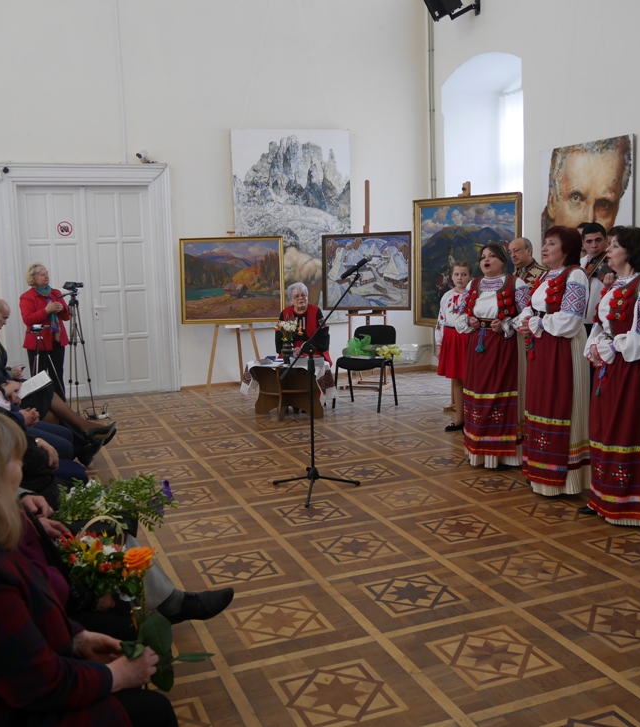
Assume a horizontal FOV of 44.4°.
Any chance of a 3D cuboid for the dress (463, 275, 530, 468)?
[{"bbox_3d":[1.294,-0.063,5.750,0.500,1.602,0.420,5,10,40],"label":"dress"}]

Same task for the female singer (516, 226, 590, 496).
[{"bbox_3d":[1.531,-0.032,5.120,0.430,1.701,0.490,-5,9,-26],"label":"female singer"}]

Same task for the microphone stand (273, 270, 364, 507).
[{"bbox_3d":[-0.010,0.127,5.140,0.620,1.463,0.520,-1,8,2],"label":"microphone stand"}]

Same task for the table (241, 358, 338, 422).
[{"bbox_3d":[-0.309,0.250,7.690,0.950,0.540,0.580,2,8,22],"label":"table"}]

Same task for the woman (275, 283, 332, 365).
[{"bbox_3d":[-0.192,-0.176,8.120,0.580,1.260,0.750,-1,8,4],"label":"woman"}]

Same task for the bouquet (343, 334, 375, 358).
[{"bbox_3d":[0.408,-0.176,8.100,0.330,0.250,0.280,1,8,15],"label":"bouquet"}]

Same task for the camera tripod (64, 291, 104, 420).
[{"bbox_3d":[-2.400,-0.105,7.860,0.380,1.309,0.360,2,9,25],"label":"camera tripod"}]

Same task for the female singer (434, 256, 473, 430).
[{"bbox_3d":[1.187,-0.154,6.870,0.420,1.484,0.300,3,9,30],"label":"female singer"}]

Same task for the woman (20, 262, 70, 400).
[{"bbox_3d":[-2.887,-0.278,8.280,0.350,1.564,0.470,4,10,35],"label":"woman"}]

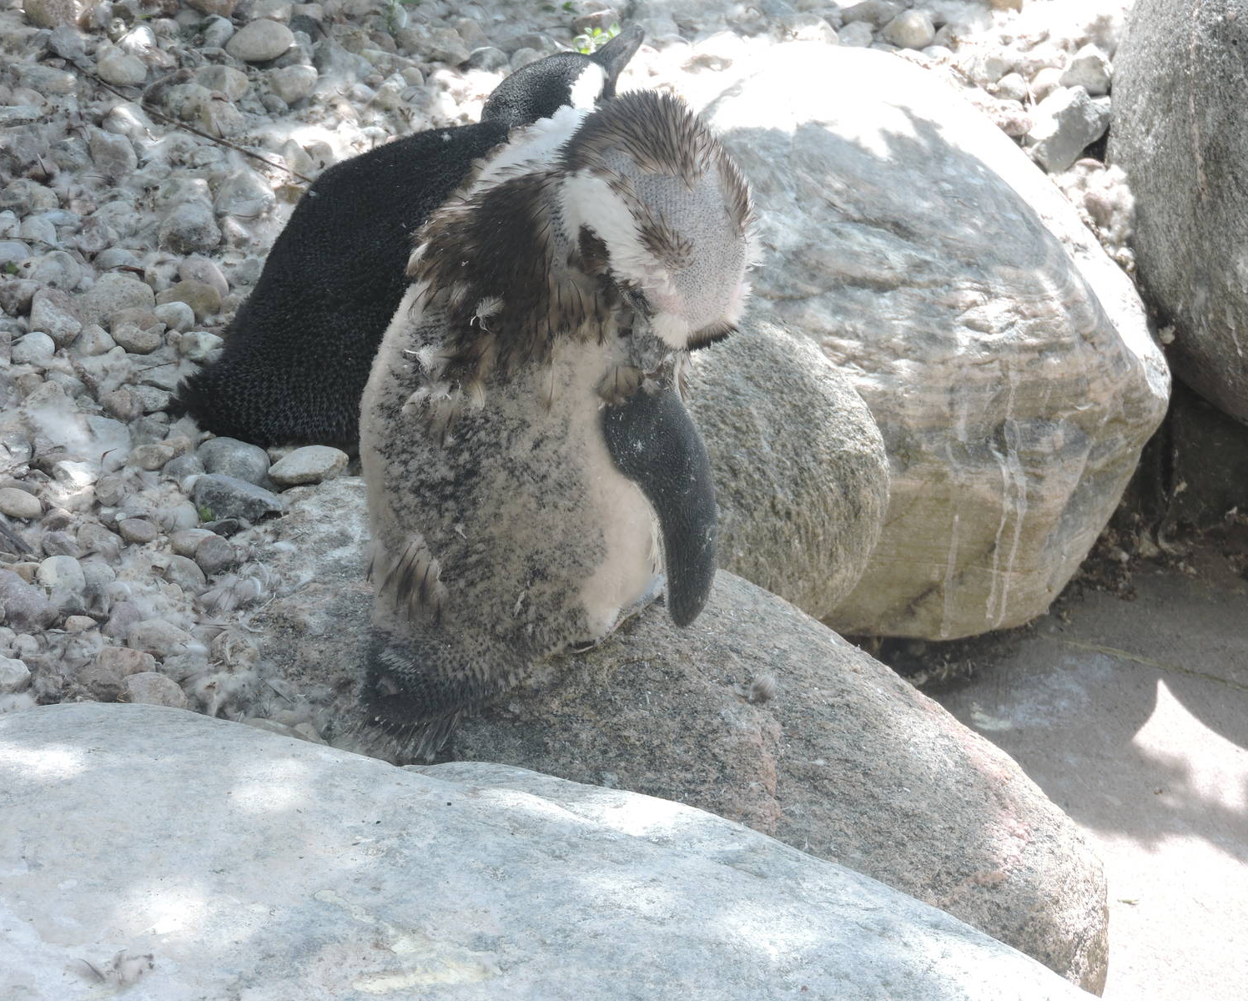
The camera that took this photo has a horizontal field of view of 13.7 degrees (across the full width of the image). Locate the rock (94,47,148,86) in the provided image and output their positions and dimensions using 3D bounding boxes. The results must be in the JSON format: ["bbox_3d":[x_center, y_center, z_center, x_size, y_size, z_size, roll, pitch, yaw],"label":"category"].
[{"bbox_3d":[-0.439,-0.380,4.556,0.048,0.035,0.039,0,29,0],"label":"rock"}]

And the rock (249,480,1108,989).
[{"bbox_3d":[0.039,0.217,3.830,0.630,0.350,0.520,0,28,0],"label":"rock"}]

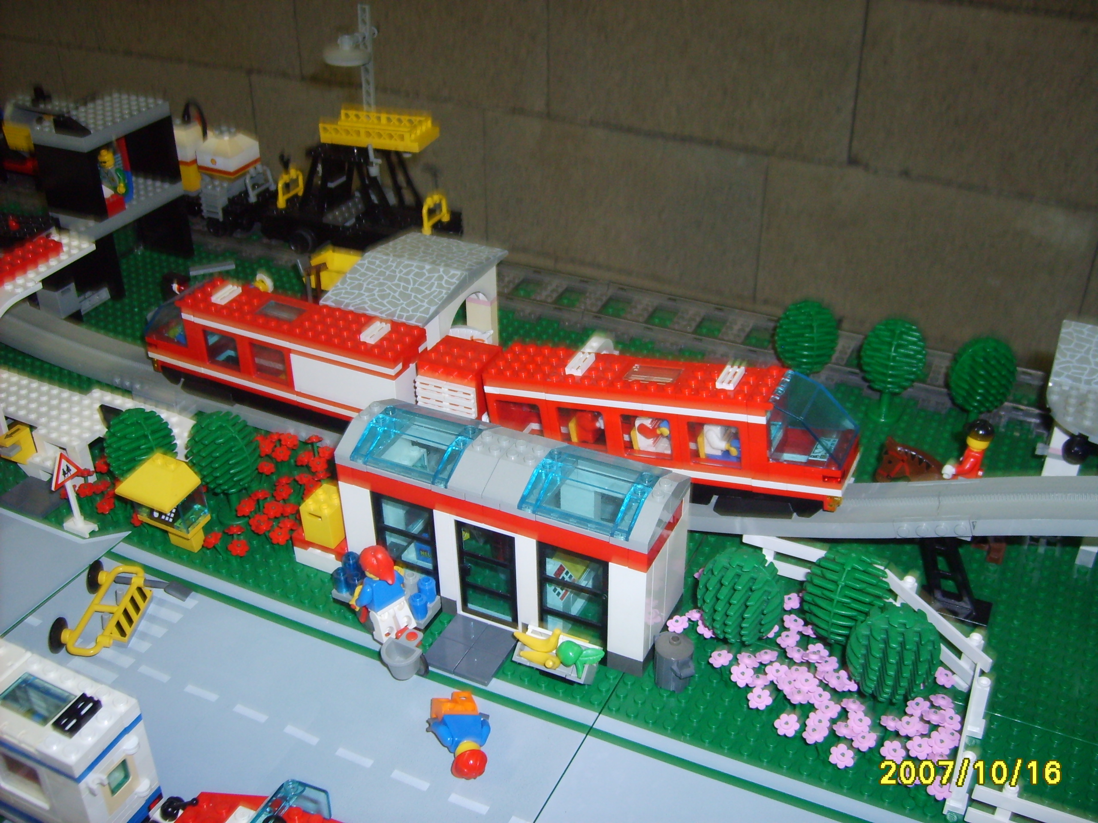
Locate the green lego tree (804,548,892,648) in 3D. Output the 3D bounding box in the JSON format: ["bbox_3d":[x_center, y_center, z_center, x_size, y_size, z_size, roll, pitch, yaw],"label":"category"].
[{"bbox_3d":[0.120,0.083,0.455,0.035,0.062,0.035,14,35,21],"label":"green lego tree"}]

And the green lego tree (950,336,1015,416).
[{"bbox_3d":[0.236,-0.012,0.608,0.035,0.062,0.035,14,35,21],"label":"green lego tree"}]

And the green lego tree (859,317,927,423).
[{"bbox_3d":[0.192,-0.024,0.624,0.036,0.060,0.036,14,35,21],"label":"green lego tree"}]

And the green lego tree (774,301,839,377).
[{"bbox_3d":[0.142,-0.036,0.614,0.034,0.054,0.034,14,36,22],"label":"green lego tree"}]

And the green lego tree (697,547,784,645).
[{"bbox_3d":[0.078,0.083,0.456,0.035,0.062,0.035,14,35,21],"label":"green lego tree"}]

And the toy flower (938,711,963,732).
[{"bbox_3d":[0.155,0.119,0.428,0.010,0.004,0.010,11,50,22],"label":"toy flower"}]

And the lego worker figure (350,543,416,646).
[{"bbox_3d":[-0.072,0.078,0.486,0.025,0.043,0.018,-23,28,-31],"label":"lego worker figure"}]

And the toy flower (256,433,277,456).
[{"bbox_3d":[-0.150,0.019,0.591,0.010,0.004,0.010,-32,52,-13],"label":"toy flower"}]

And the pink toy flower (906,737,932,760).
[{"bbox_3d":[0.143,0.130,0.430,0.010,0.004,0.009,0,51,14],"label":"pink toy flower"}]

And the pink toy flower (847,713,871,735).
[{"bbox_3d":[0.118,0.119,0.423,0.010,0.005,0.010,11,59,18],"label":"pink toy flower"}]

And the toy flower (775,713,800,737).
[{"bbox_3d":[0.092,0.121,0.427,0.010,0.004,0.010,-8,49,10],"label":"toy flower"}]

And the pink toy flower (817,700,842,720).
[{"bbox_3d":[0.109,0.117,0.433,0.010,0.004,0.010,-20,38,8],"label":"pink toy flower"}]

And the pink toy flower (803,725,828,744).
[{"bbox_3d":[0.103,0.126,0.431,0.010,0.004,0.009,0,32,35],"label":"pink toy flower"}]

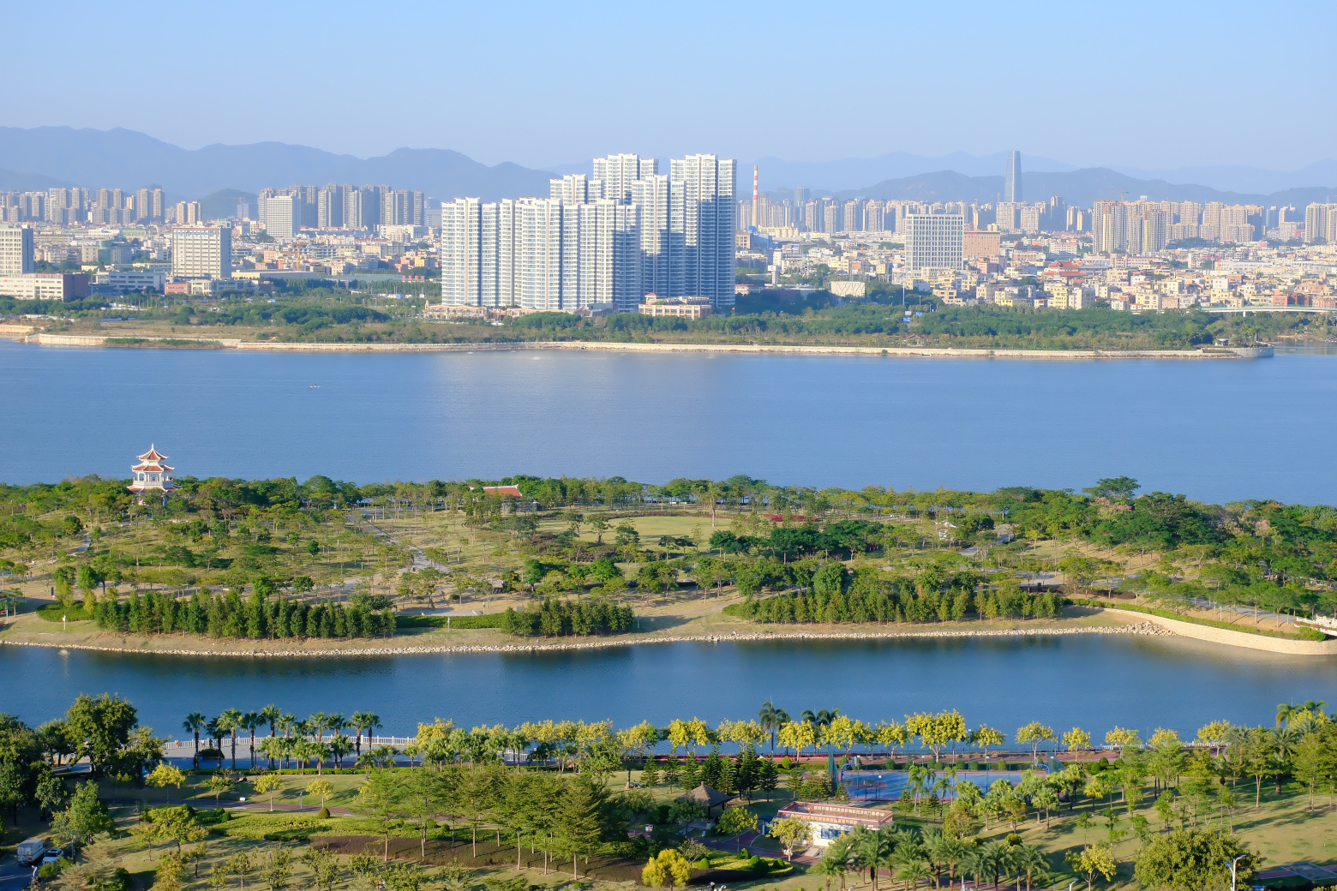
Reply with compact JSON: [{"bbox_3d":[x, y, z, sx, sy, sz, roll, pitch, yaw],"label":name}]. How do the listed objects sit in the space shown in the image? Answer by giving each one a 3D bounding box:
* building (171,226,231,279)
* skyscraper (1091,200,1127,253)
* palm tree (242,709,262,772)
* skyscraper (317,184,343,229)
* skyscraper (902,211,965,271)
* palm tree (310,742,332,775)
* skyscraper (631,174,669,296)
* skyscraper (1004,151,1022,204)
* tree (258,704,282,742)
[{"bbox_3d":[-426.220,-175.950,2310.000,48.170,48.810,22.080,2,6,15],"label":"building"},{"bbox_3d":[562.330,-277.580,3220.000,36.490,71.300,21.120,-1,6,-15],"label":"skyscraper"},{"bbox_3d":[-59.490,42.142,360.778,2.990,8.570,2.990,1,6,0],"label":"palm tree"},{"bbox_3d":[-488.740,-340.940,3650.000,30.560,71.440,21.690,2,6,15],"label":"skyscraper"},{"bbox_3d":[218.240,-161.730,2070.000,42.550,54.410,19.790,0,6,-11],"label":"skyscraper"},{"bbox_3d":[-49.297,44.426,357.853,2.960,4.820,2.960,1,6,0],"label":"palm tree"},{"bbox_3d":[-11.150,-152.620,1893.000,28.750,100.740,19.770,2,6,15],"label":"skyscraper"},{"bbox_3d":[1190.210,-892.660,8700.000,43.510,243.550,43.510,5,7,40],"label":"skyscraper"},{"bbox_3d":[-56.330,41.220,357.000,3.450,9.310,3.450,0,6,-9],"label":"tree"}]

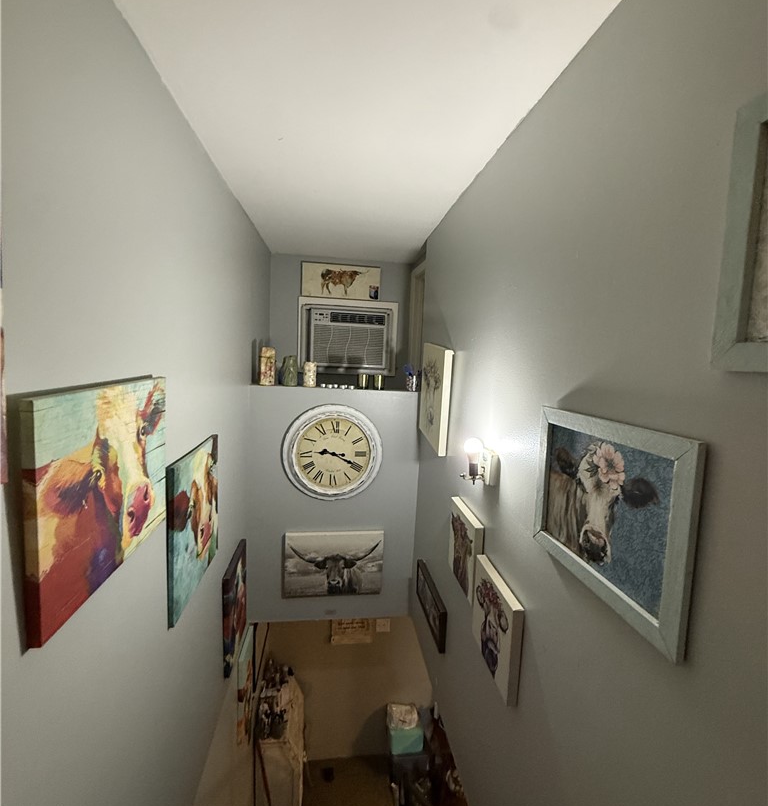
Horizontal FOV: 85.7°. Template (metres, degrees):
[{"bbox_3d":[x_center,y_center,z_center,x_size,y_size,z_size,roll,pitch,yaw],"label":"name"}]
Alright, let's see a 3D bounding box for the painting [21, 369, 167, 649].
[{"bbox_3d":[-0.603,0.165,0.928,0.022,0.406,0.523,1,6,-7],"label":"painting"}]

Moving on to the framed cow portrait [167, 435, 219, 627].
[{"bbox_3d":[-0.685,0.419,1.516,0.021,0.502,0.497,1,6,-7],"label":"framed cow portrait"}]

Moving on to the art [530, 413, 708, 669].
[{"bbox_3d":[0.445,0.211,0.874,0.021,0.357,0.468,1,6,-7],"label":"art"}]

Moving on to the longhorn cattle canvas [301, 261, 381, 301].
[{"bbox_3d":[-0.332,-0.950,3.270,0.609,0.259,0.024,1,6,-7],"label":"longhorn cattle canvas"}]

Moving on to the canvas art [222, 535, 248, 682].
[{"bbox_3d":[-0.763,1.037,2.148,0.030,0.497,0.412,1,6,-7],"label":"canvas art"}]

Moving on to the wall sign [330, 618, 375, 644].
[{"bbox_3d":[-0.276,2.027,3.718,0.382,0.302,0.024,1,6,-7],"label":"wall sign"}]

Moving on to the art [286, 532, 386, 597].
[{"bbox_3d":[-0.325,1.055,2.724,0.635,0.442,0.034,1,6,-7],"label":"art"}]

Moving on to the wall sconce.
[{"bbox_3d":[0.324,0.199,1.419,0.122,0.168,0.078,1,6,-7],"label":"wall sconce"}]

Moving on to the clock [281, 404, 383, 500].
[{"bbox_3d":[-0.323,0.316,2.630,0.628,0.626,0.051,1,6,-7],"label":"clock"}]

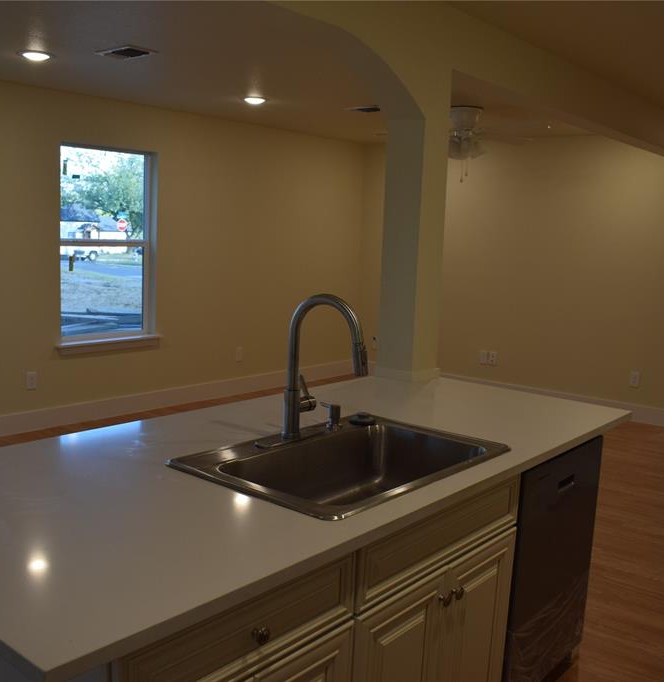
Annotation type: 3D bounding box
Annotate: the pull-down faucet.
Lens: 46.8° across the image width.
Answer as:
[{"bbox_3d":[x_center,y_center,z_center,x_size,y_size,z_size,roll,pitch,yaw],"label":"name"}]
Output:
[{"bbox_3d":[0.003,0.081,2.172,0.290,0.425,0.130,8,10,39],"label":"pull-down faucet"}]

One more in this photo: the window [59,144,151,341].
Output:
[{"bbox_3d":[-1.732,-0.729,5.912,0.110,1.460,0.860,8,10,39],"label":"window"}]

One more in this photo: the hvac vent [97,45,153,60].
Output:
[{"bbox_3d":[-1.091,-1.542,4.127,0.320,0.025,0.185,8,10,39],"label":"hvac vent"}]

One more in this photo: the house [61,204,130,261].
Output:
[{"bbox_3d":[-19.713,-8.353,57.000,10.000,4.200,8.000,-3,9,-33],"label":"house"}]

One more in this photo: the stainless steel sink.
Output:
[{"bbox_3d":[0.050,0.408,2.098,0.562,0.210,0.835,8,10,39],"label":"stainless steel sink"}]

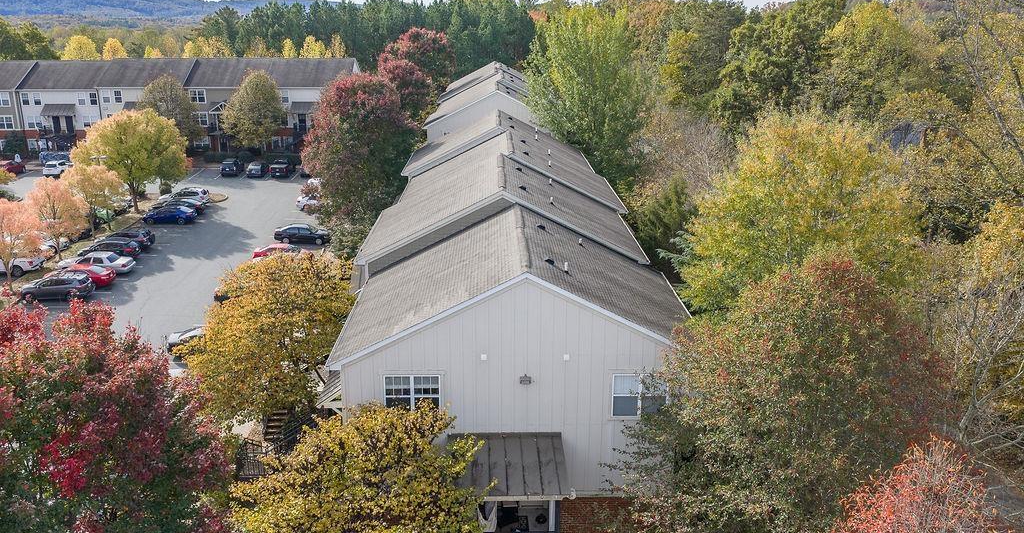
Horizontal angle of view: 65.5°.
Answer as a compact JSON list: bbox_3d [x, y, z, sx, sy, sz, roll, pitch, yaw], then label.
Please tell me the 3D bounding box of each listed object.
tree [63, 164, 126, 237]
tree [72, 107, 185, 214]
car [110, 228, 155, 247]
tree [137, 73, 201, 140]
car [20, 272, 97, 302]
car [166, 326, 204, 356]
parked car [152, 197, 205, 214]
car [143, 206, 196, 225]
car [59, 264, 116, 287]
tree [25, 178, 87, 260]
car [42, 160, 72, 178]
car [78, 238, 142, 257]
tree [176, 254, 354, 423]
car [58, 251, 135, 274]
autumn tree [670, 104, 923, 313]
[{"bbox_3d":[-34.000,-5.278,63.672,5.200,6.000,5.200,0,18,0],"label":"tree"},{"bbox_3d":[-33.443,-9.119,70.149,9.400,8.950,9.400,0,17,0],"label":"tree"},{"bbox_3d":[-29.200,-2.066,59.998,4.500,1.680,1.800,0,17,-1],"label":"car"},{"bbox_3d":[-40.282,-17.423,94.074,7.200,10.240,7.200,0,17,0],"label":"tree"},{"bbox_3d":[-29.700,1.278,51.920,4.500,1.670,1.830,0,18,1],"label":"car"},{"bbox_3d":[-16.400,3.947,44.166,4.700,1.470,1.820,0,18,1],"label":"car"},{"bbox_3d":[-30.792,-5.586,73.882,4.650,1.450,1.800,-1,17,-5],"label":"parked car"},{"bbox_3d":[-29.600,-4.500,68.654,4.500,1.450,1.790,1,18,3],"label":"car"},{"bbox_3d":[-28.600,0.575,52.128,4.750,1.430,1.830,0,17,-1],"label":"car"},{"bbox_3d":[-32.398,-3.294,56.882,4.700,5.910,4.700,0,17,0],"label":"tree"},{"bbox_3d":[-52.320,-11.651,92.054,1.850,1.660,4.500,-1,17,-5],"label":"car"},{"bbox_3d":[-30.525,-1.163,60.337,4.450,1.480,1.800,-1,17,-5],"label":"car"},{"bbox_3d":[-10.800,3.446,35.279,7.600,7.900,7.600,0,18,0],"label":"tree"},{"bbox_3d":[-28.650,-0.230,54.600,5.200,1.460,1.950,0,17,-1],"label":"car"},{"bbox_3d":[14.456,0.147,40.892,11.600,16.010,11.600,0,17,0],"label":"autumn tree"}]

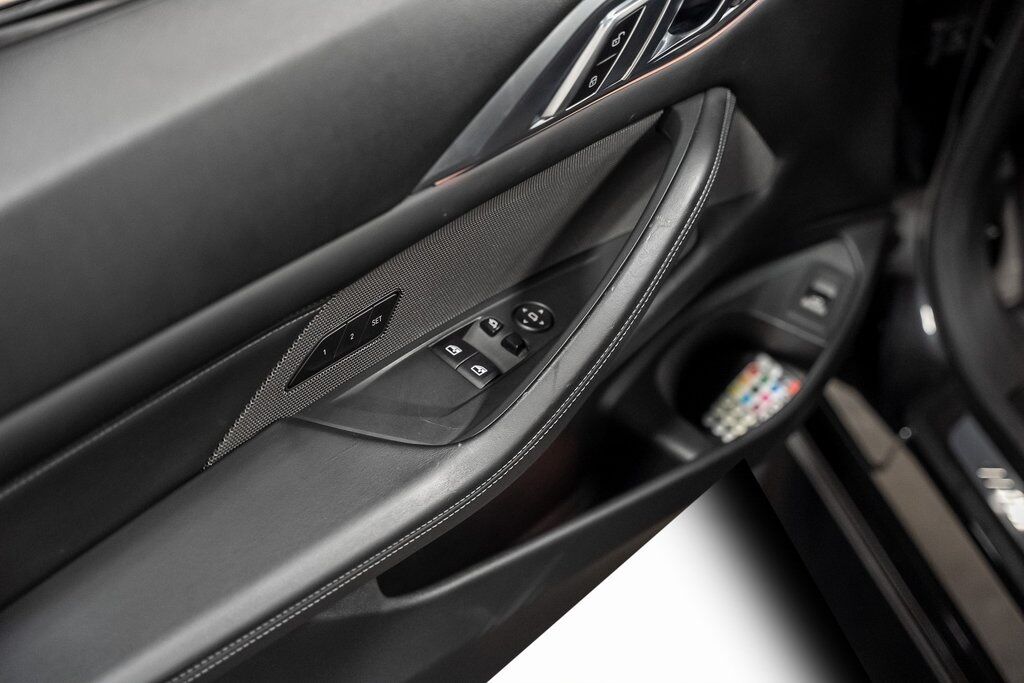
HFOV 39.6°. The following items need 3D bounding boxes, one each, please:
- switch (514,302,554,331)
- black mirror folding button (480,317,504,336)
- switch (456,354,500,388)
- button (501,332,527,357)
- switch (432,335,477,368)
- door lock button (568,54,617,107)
[{"bbox_3d":[0.015,-0.017,0.966,0.028,0.006,0.028,6,46,-7],"label":"switch"},{"bbox_3d":[-0.013,-0.011,0.951,0.011,0.006,0.013,39,51,23],"label":"black mirror folding button"},{"bbox_3d":[-0.020,0.019,0.923,0.022,0.008,0.024,39,51,23],"label":"switch"},{"bbox_3d":[0.002,0.002,0.942,0.013,0.007,0.013,39,51,23],"label":"button"},{"bbox_3d":[-0.037,0.006,0.931,0.022,0.008,0.024,39,51,23],"label":"switch"},{"bbox_3d":[0.053,-0.171,0.936,0.006,0.023,0.042,33,48,29],"label":"door lock button"}]

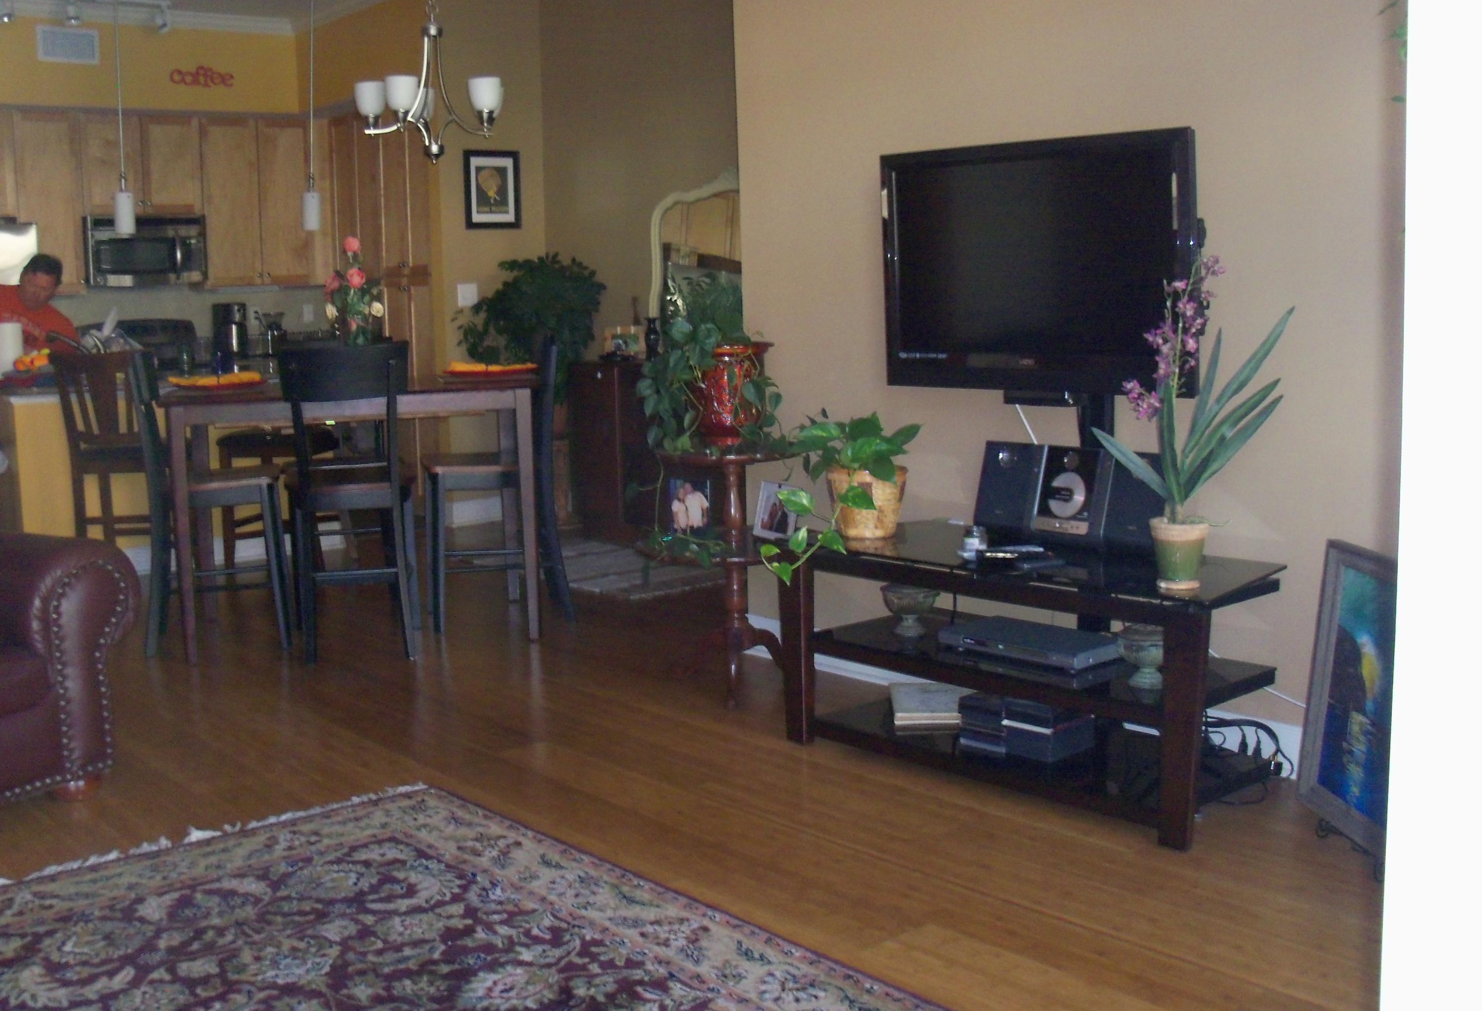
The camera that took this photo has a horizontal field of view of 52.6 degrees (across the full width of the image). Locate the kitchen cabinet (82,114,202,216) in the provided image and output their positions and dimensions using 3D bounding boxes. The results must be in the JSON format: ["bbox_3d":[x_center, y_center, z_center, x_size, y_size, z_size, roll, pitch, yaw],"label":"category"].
[{"bbox_3d":[-3.893,-2.166,9.608,0.760,0.620,0.330,-8,10,-40],"label":"kitchen cabinet"}]

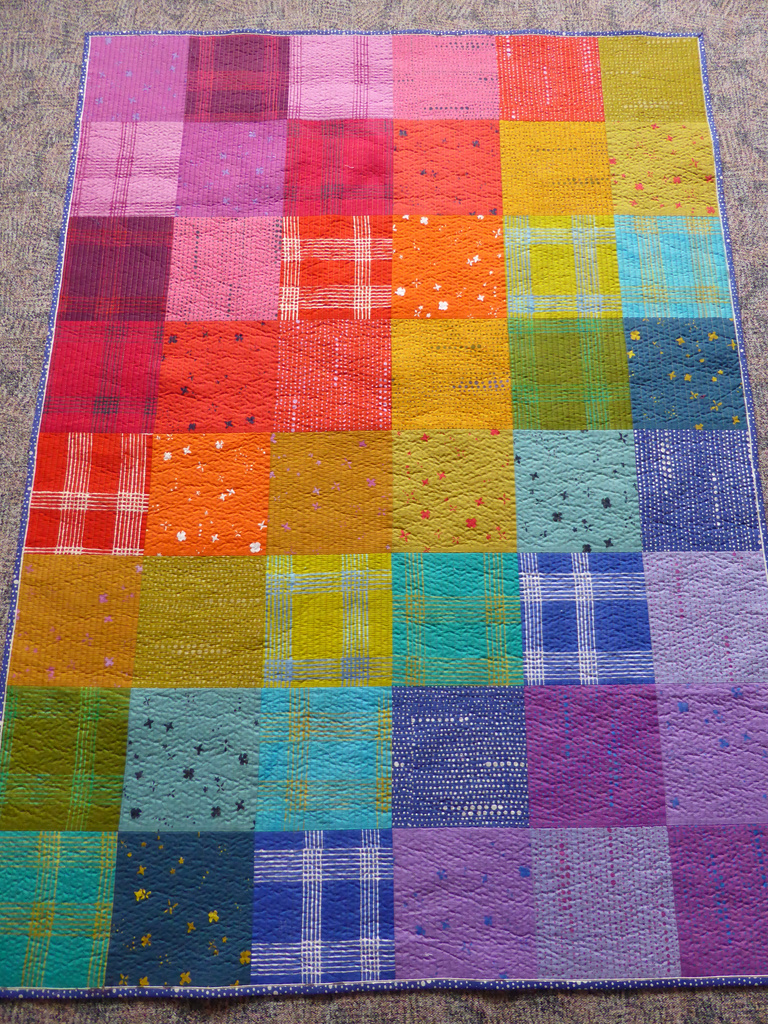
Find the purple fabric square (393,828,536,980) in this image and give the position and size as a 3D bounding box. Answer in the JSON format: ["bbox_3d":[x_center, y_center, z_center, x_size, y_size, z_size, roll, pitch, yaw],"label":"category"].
[{"bbox_3d":[0.134,0.655,1.243,0.235,0.012,0.230,0,75,0],"label":"purple fabric square"}]

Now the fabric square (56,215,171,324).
[{"bbox_3d":[-0.559,-0.508,1.551,0.224,0.012,0.246,0,75,0],"label":"fabric square"}]

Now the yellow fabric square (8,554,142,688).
[{"bbox_3d":[-0.562,0.201,1.366,0.229,0.010,0.243,0,76,1],"label":"yellow fabric square"}]

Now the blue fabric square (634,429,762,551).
[{"bbox_3d":[0.600,-0.042,1.422,0.224,0.012,0.241,0,75,0],"label":"blue fabric square"}]

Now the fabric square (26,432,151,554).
[{"bbox_3d":[-0.562,-0.035,1.427,0.232,0.010,0.242,0,76,1],"label":"fabric square"}]

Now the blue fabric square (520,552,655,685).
[{"bbox_3d":[0.348,0.182,1.279,0.222,0.012,0.227,0,76,0],"label":"blue fabric square"}]

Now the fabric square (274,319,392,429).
[{"bbox_3d":[-0.101,-0.273,1.487,0.233,0.012,0.244,0,75,0],"label":"fabric square"}]

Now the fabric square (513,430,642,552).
[{"bbox_3d":[0.369,-0.041,1.415,0.233,0.010,0.242,0,76,1],"label":"fabric square"}]

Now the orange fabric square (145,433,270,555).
[{"bbox_3d":[-0.314,-0.036,1.335,0.220,0.012,0.227,0,76,0],"label":"orange fabric square"}]

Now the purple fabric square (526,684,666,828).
[{"bbox_3d":[0.369,0.426,1.301,0.234,0.012,0.238,0,75,0],"label":"purple fabric square"}]

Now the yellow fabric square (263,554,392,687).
[{"bbox_3d":[-0.102,0.197,1.360,0.235,0.010,0.242,0,76,1],"label":"yellow fabric square"}]

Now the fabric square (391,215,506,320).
[{"bbox_3d":[0.120,-0.449,1.359,0.208,0.010,0.214,0,75,1],"label":"fabric square"}]

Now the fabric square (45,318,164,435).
[{"bbox_3d":[-0.560,-0.271,1.488,0.230,0.010,0.243,0,76,1],"label":"fabric square"}]

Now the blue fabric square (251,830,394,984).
[{"bbox_3d":[-0.101,0.657,1.241,0.235,0.010,0.234,0,76,1],"label":"blue fabric square"}]

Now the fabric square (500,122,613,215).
[{"bbox_3d":[0.349,-0.700,1.502,0.221,0.012,0.224,0,76,0],"label":"fabric square"}]

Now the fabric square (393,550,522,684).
[{"bbox_3d":[0.119,0.172,1.198,0.211,0.010,0.214,0,75,1],"label":"fabric square"}]

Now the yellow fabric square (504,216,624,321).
[{"bbox_3d":[0.369,-0.507,1.535,0.234,0.010,0.242,0,76,1],"label":"yellow fabric square"}]

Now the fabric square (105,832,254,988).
[{"bbox_3d":[-0.318,0.625,1.168,0.222,0.012,0.224,0,76,0],"label":"fabric square"}]

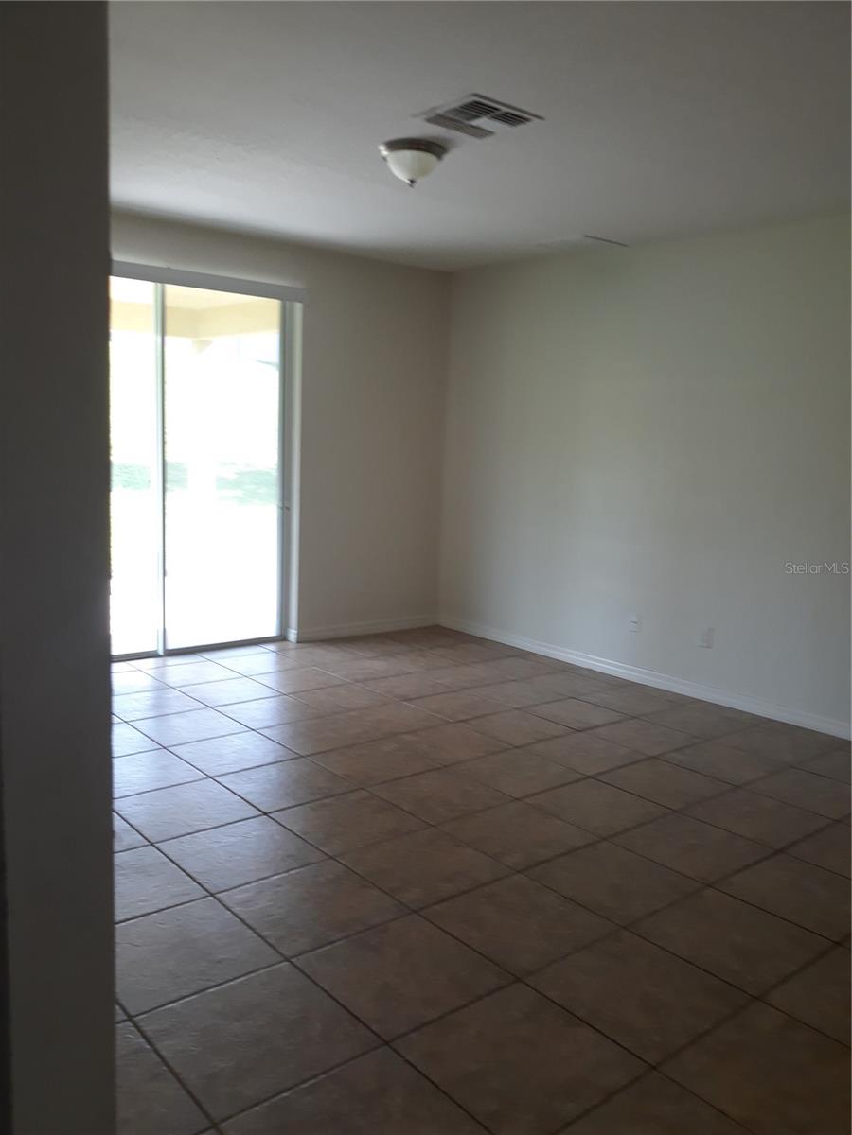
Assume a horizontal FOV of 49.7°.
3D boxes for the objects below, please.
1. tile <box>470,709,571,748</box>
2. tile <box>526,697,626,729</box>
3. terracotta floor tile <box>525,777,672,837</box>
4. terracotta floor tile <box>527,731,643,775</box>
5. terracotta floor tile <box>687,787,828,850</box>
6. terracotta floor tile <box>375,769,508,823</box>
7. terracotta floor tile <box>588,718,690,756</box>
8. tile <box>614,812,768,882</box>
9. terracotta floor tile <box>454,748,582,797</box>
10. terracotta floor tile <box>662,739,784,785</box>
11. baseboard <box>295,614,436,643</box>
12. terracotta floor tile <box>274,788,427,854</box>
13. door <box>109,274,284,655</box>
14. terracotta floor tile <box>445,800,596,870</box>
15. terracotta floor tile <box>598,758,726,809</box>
[{"bbox_3d":[0.470,0.842,4.788,0.454,0.010,0.454,-5,10,-39],"label":"tile"},{"bbox_3d":[0.825,0.816,5.108,0.457,0.010,0.457,-4,10,-39],"label":"tile"},{"bbox_3d":[0.704,0.991,3.818,0.457,0.010,0.457,-4,10,-39],"label":"terracotta floor tile"},{"bbox_3d":[0.768,0.903,4.447,0.454,0.012,0.452,-4,10,-40],"label":"terracotta floor tile"},{"bbox_3d":[1.354,1.023,3.761,0.457,0.010,0.457,-4,10,-39],"label":"terracotta floor tile"},{"bbox_3d":[0.059,0.957,3.857,0.454,0.012,0.452,-4,10,-40],"label":"terracotta floor tile"},{"bbox_3d":[1.122,0.877,4.742,0.454,0.012,0.452,-4,10,-40],"label":"terracotta floor tile"},{"bbox_3d":[0.993,1.046,3.450,0.454,0.010,0.454,-5,10,-39],"label":"tile"},{"bbox_3d":[0.409,0.931,4.169,0.457,0.010,0.457,-4,10,-39],"label":"terracotta floor tile"},{"bbox_3d":[1.414,0.937,4.397,0.454,0.012,0.452,-4,10,-40],"label":"terracotta floor tile"},{"bbox_3d":[-0.420,0.462,6.965,1.284,0.088,0.015,-4,10,-39],"label":"baseboard"},{"bbox_3d":[-0.302,0.987,3.582,0.457,0.010,0.457,-4,10,-39],"label":"terracotta floor tile"},{"bbox_3d":[-1.699,-0.620,5.926,1.830,2.420,0.110,-5,10,-39],"label":"door"},{"bbox_3d":[0.347,1.015,3.508,0.454,0.010,0.454,-5,10,-39],"label":"terracotta floor tile"},{"bbox_3d":[1.060,0.964,4.102,0.454,0.012,0.452,-4,10,-40],"label":"terracotta floor tile"}]

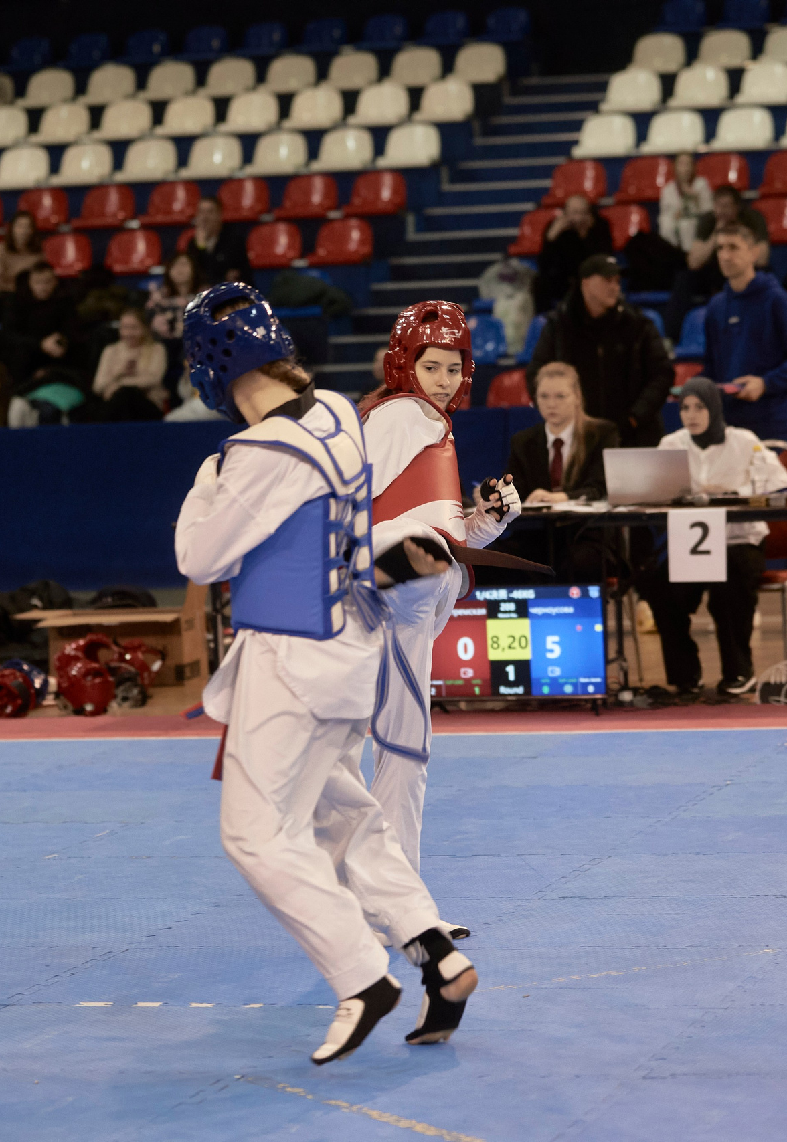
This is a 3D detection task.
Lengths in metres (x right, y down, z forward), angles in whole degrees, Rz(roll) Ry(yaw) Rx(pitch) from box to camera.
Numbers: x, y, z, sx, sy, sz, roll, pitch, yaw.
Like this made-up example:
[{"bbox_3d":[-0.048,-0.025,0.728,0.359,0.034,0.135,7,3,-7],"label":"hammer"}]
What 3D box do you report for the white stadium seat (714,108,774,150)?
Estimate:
[{"bbox_3d":[2.336,-2.942,28.578,0.400,0.300,0.380,-2,4,15],"label":"white stadium seat"}]

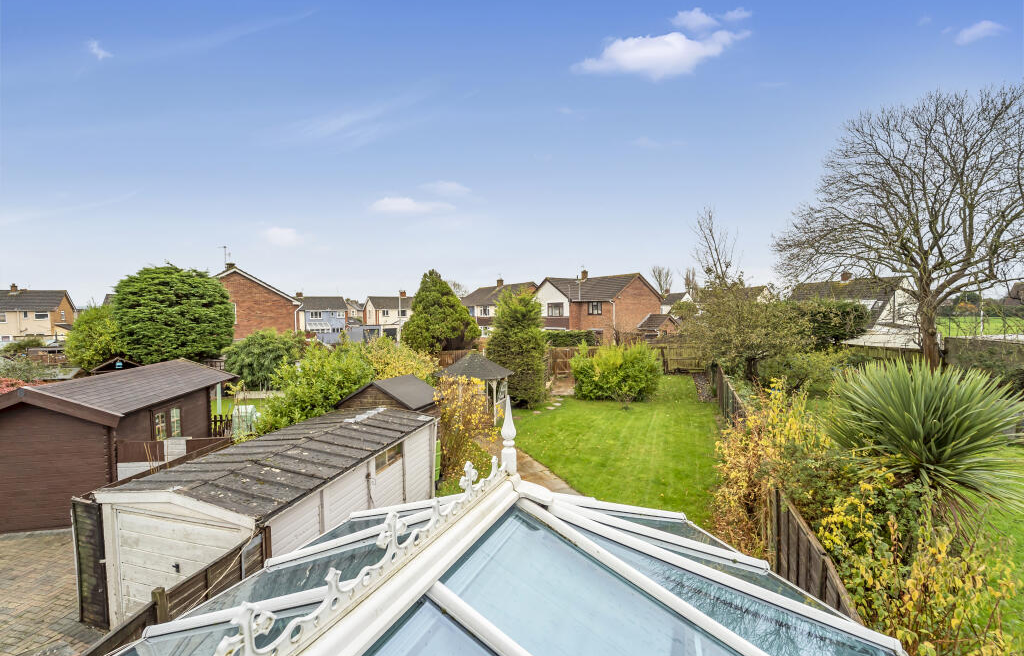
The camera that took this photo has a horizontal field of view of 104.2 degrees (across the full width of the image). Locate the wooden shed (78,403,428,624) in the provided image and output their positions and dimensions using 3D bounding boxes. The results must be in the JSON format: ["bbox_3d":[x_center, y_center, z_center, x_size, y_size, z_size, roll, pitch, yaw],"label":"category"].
[{"bbox_3d":[-3.779,3.095,7.470,2.782,2.111,4.797,0,3,15],"label":"wooden shed"}]

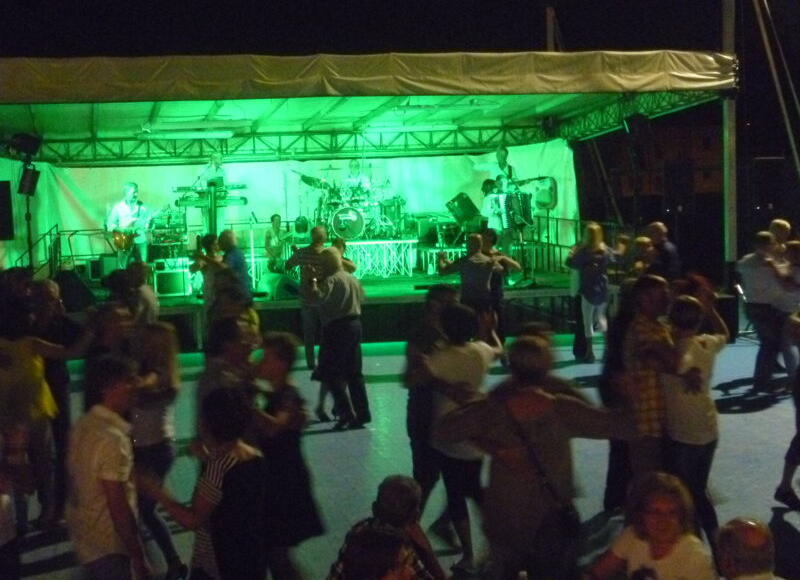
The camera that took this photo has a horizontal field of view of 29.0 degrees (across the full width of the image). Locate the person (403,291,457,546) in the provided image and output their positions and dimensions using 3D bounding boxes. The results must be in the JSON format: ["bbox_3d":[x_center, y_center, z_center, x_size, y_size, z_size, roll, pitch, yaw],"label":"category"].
[{"bbox_3d":[0.230,0.830,9.800,0.550,1.730,0.480,-5,6,-33],"label":"person"}]

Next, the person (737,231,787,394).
[{"bbox_3d":[3.710,0.220,15.800,0.530,1.680,0.460,2,6,37],"label":"person"}]

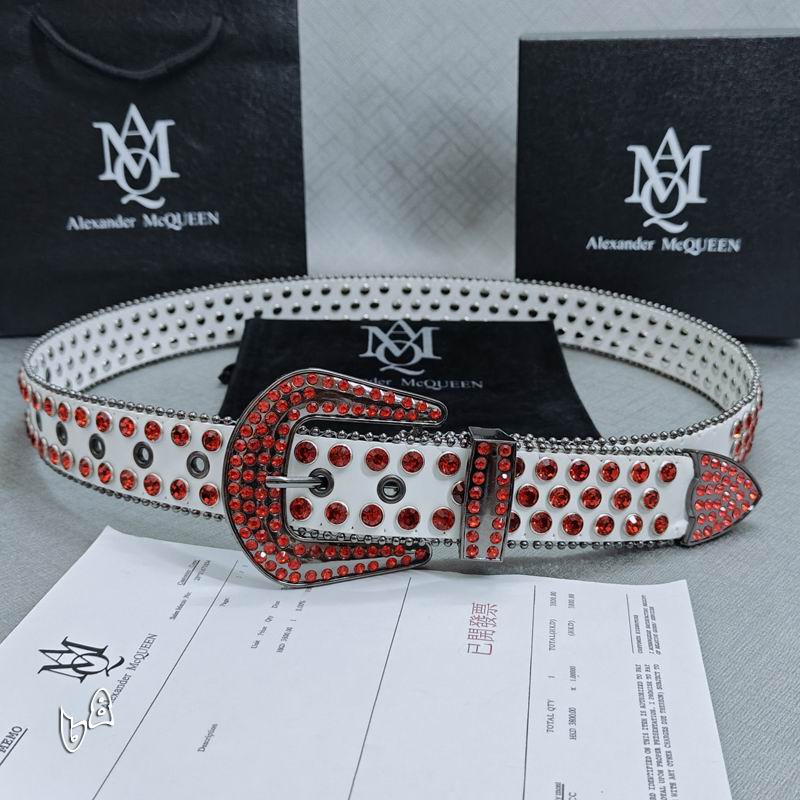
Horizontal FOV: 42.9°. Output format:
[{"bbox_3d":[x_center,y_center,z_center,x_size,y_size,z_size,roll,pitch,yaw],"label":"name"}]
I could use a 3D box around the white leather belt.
[{"bbox_3d":[-0.003,-0.025,0.470,0.316,0.076,0.323,2,20,4],"label":"white leather belt"}]

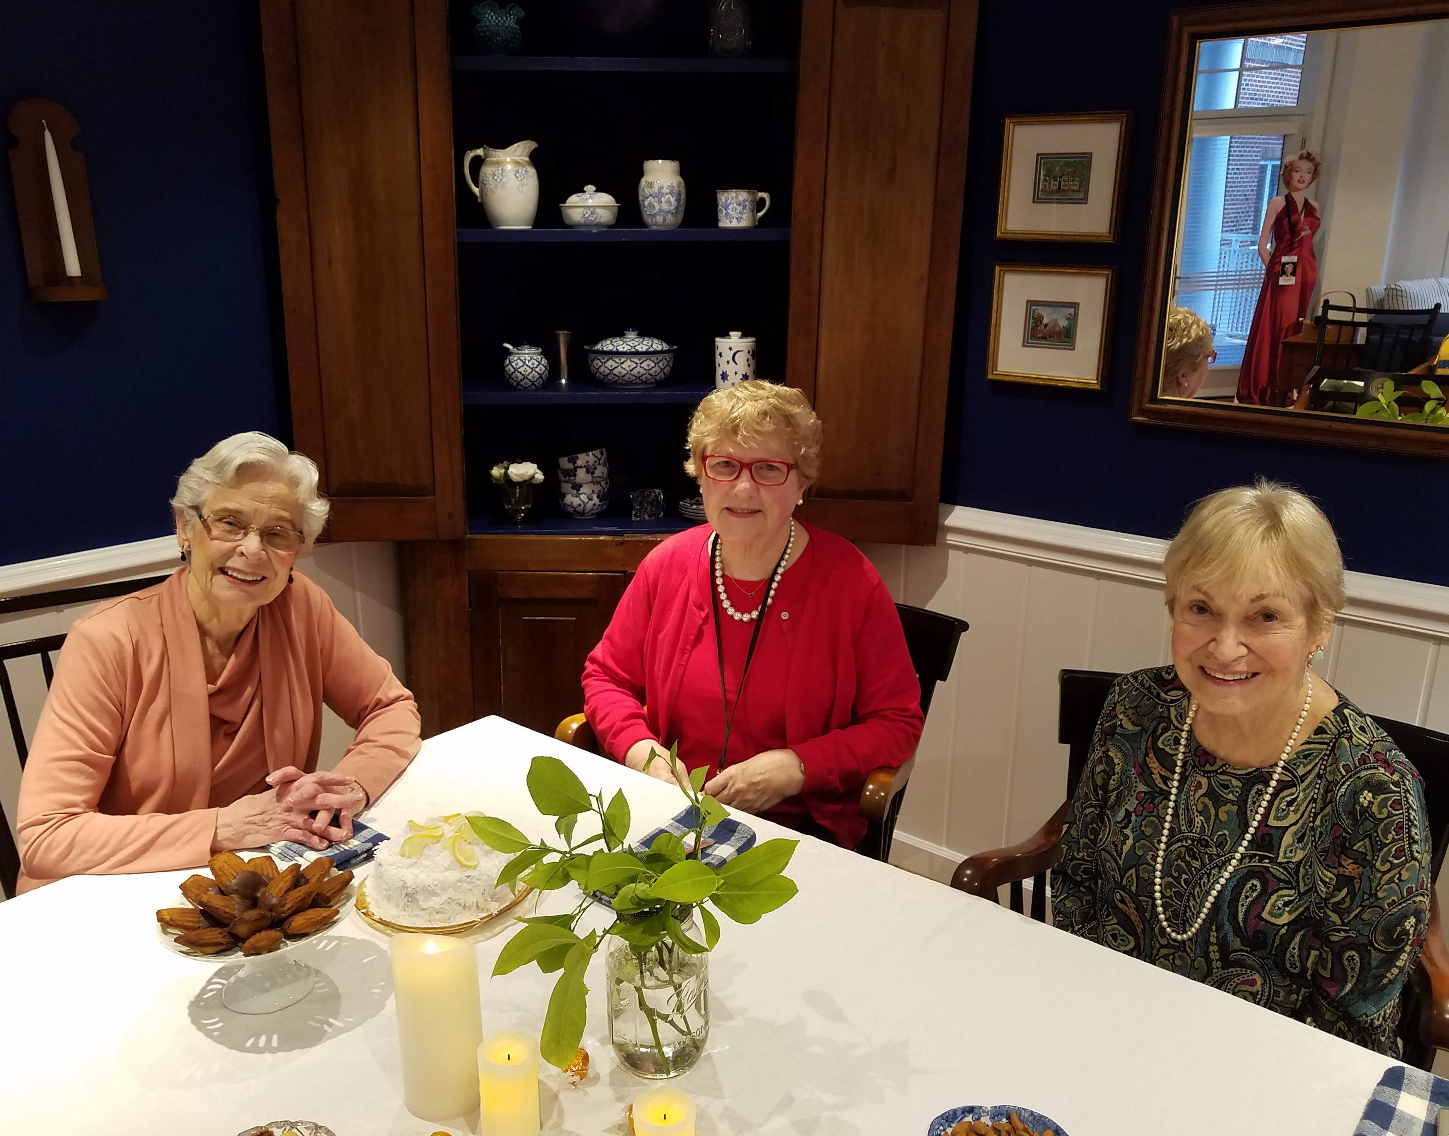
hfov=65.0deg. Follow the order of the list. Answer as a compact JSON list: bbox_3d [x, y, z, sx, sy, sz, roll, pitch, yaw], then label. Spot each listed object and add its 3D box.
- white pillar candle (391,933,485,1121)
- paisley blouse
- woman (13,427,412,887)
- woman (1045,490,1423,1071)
[{"bbox_3d":[-0.254,0.404,1.019,0.075,0.155,0.075,1,16,0],"label":"white pillar candle"},{"bbox_3d":[0.575,0.398,1.298,0.430,0.570,0.350,12,18,35],"label":"paisley blouse"},{"bbox_3d":[-0.725,0.439,1.639,0.510,1.230,0.660,-12,20,-38],"label":"woman"},{"bbox_3d":[0.606,0.504,1.435,0.470,1.270,0.670,10,18,28],"label":"woman"}]

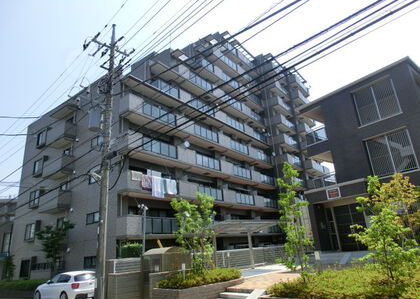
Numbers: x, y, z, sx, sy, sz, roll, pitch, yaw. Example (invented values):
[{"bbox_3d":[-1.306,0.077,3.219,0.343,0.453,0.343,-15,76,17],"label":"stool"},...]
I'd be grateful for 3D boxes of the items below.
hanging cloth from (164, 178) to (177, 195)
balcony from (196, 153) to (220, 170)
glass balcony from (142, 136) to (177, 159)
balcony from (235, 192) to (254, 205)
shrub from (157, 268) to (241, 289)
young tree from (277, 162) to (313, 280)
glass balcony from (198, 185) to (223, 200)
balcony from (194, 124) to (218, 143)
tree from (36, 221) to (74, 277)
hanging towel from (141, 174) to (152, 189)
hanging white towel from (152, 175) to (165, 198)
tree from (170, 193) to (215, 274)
[{"bbox_3d":[-2.859,2.858,22.316,0.100,1.052,1.060,-17,-22,33],"label":"hanging cloth"},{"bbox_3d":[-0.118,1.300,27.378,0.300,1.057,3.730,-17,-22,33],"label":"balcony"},{"bbox_3d":[-3.802,-0.049,22.482,0.300,1.072,3.654,-17,-22,33],"label":"glass balcony"},{"bbox_3d":[3.805,5.391,31.411,0.300,1.012,3.971,-17,-22,33],"label":"balcony"},{"bbox_3d":[-0.482,4.845,11.001,2.900,0.500,1.500,11,-24,-38],"label":"shrub"},{"bbox_3d":[2.292,1.977,7.927,0.850,3.200,0.850,-4,-18,0],"label":"young tree"},{"bbox_3d":[0.106,4.016,26.504,0.300,1.072,3.760,-17,-22,33],"label":"glass balcony"},{"bbox_3d":[-0.316,-1.406,28.288,0.300,1.072,3.760,-17,-22,33],"label":"balcony"},{"bbox_3d":[-10.649,7.084,20.026,2.200,4.095,2.200,5,-21,-26],"label":"tree"},{"bbox_3d":[-4.342,2.283,20.359,0.100,0.849,0.893,-17,-22,33],"label":"hanging towel"},{"bbox_3d":[-3.702,2.748,21.107,0.100,1.469,1.162,-17,-22,33],"label":"hanging white towel"},{"bbox_3d":[-0.725,3.578,12.215,1.700,3.395,1.700,-4,-18,0],"label":"tree"}]

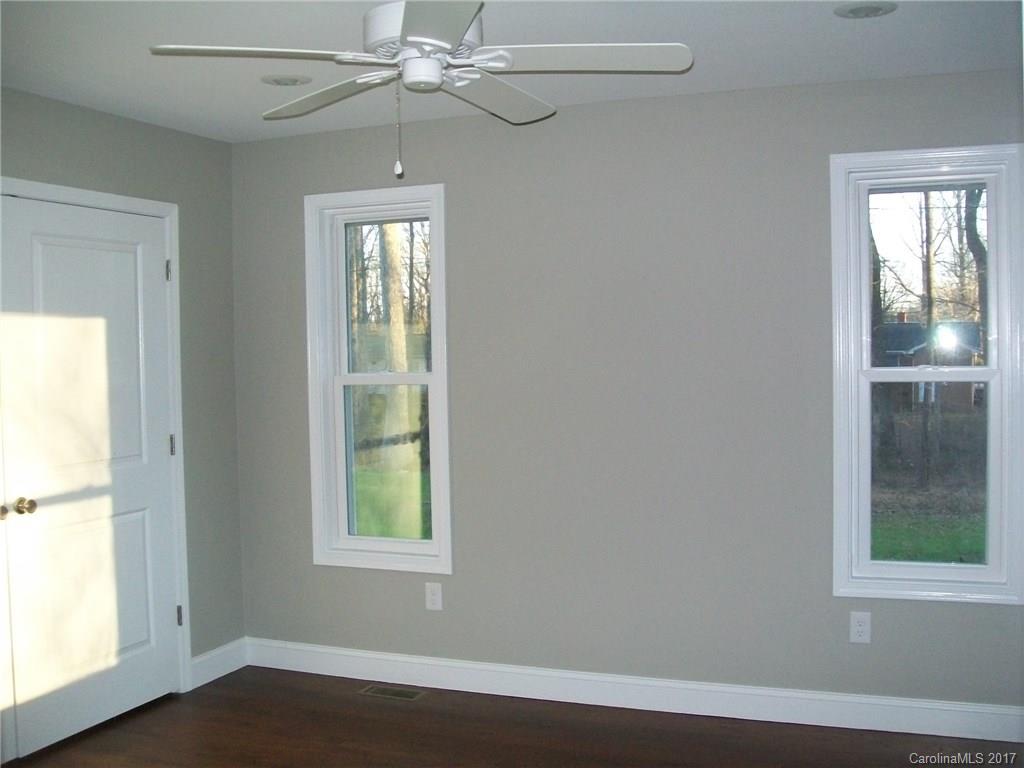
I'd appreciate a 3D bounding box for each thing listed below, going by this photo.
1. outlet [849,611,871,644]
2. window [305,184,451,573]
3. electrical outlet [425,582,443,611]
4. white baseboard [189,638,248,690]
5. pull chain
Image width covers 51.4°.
[{"bbox_3d":[1.305,0.913,3.983,0.072,0.115,0.009,0,2,21],"label":"outlet"},{"bbox_3d":[-0.577,-0.015,4.714,0.691,1.670,0.100,0,2,21],"label":"window"},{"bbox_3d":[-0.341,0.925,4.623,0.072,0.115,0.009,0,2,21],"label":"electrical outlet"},{"bbox_3d":[-1.316,1.256,4.807,0.016,0.135,0.419,0,2,21],"label":"white baseboard"},{"bbox_3d":[-0.271,-0.620,2.555,0.018,0.240,0.018,-1,2,0],"label":"pull chain"}]

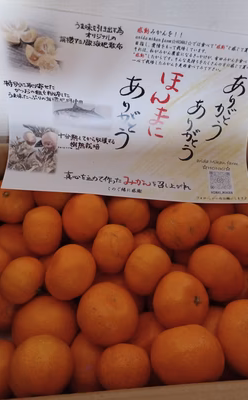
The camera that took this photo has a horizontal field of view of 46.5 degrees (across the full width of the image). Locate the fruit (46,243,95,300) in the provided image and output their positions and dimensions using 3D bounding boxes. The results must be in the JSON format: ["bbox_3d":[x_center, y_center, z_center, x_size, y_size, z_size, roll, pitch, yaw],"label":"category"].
[{"bbox_3d":[-0.061,0.083,0.331,0.062,0.057,0.062,-2,51,-4],"label":"fruit"}]

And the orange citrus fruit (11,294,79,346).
[{"bbox_3d":[-0.089,0.140,0.328,0.072,0.064,0.072,-2,51,-4],"label":"orange citrus fruit"}]

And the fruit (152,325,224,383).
[{"bbox_3d":[0.060,0.147,0.275,0.069,0.062,0.054,-2,54,-4],"label":"fruit"}]

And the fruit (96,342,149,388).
[{"bbox_3d":[0.001,0.164,0.285,0.050,0.046,0.050,-2,51,-4],"label":"fruit"}]

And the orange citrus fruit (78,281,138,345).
[{"bbox_3d":[-0.016,0.114,0.291,0.061,0.060,0.060,-2,54,-4],"label":"orange citrus fruit"}]

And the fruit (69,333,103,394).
[{"bbox_3d":[-0.041,0.178,0.310,0.062,0.057,0.062,-2,51,-4],"label":"fruit"}]

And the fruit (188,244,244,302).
[{"bbox_3d":[0.101,0.080,0.315,0.062,0.057,0.062,-2,51,-4],"label":"fruit"}]

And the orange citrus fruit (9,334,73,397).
[{"bbox_3d":[-0.079,0.158,0.276,0.061,0.056,0.061,-2,51,-4],"label":"orange citrus fruit"}]

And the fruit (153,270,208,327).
[{"bbox_3d":[0.057,0.100,0.291,0.058,0.053,0.058,20,74,-28],"label":"fruit"}]

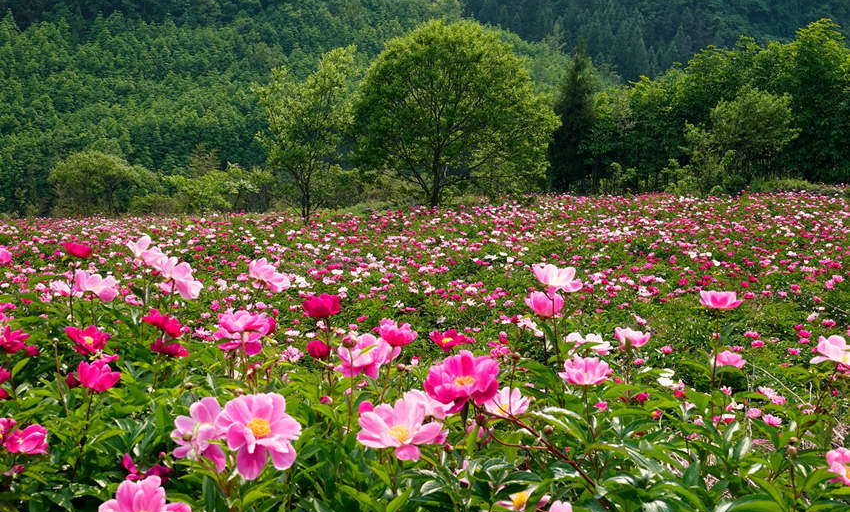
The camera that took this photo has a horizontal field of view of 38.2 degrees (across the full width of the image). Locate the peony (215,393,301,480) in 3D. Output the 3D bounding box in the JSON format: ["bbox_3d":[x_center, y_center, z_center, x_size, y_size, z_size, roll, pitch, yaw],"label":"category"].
[{"bbox_3d":[-0.243,0.262,1.780,0.123,0.123,0.070,0,-17,-7],"label":"peony"}]

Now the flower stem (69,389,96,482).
[{"bbox_3d":[-0.684,0.358,2.450,0.056,0.184,0.030,0,3,0],"label":"flower stem"}]

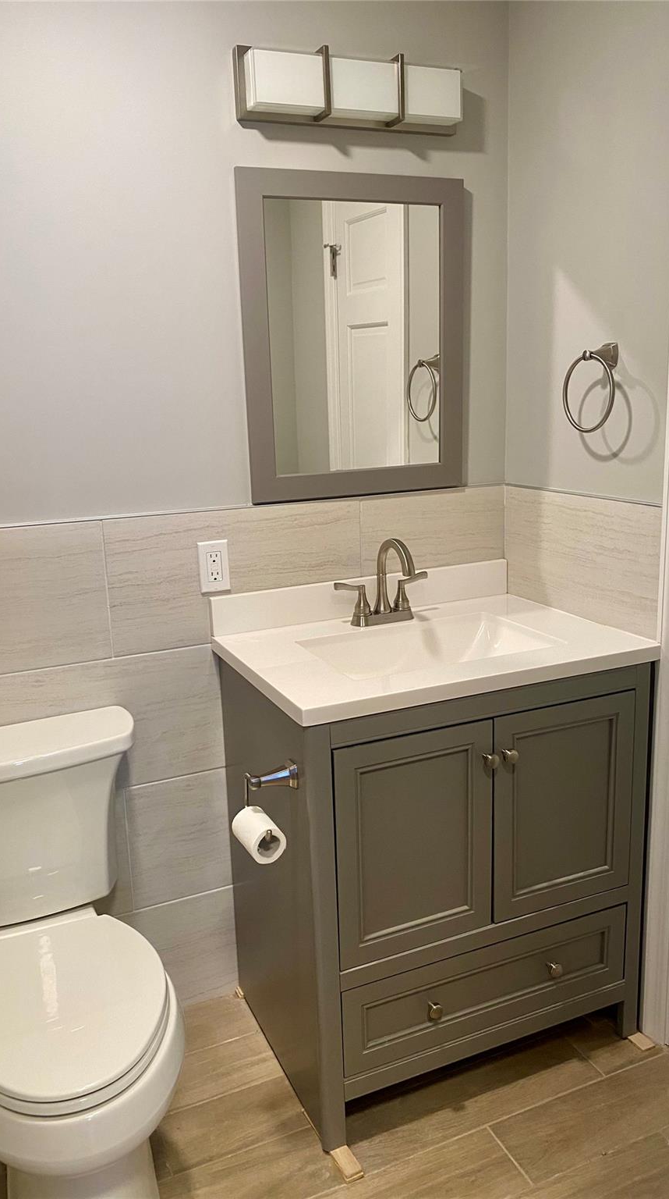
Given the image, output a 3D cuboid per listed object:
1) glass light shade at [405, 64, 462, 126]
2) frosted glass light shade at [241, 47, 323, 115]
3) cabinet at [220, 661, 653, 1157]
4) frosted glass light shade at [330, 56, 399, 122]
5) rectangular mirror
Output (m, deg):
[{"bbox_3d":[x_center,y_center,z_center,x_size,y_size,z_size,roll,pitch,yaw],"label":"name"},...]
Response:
[{"bbox_3d":[0.200,-1.089,1.955,0.148,0.100,0.052,-7,14,-23],"label":"glass light shade"},{"bbox_3d":[-0.098,-1.050,1.829,0.152,0.100,0.052,-7,14,-23],"label":"frosted glass light shade"},{"bbox_3d":[0.216,0.553,2.055,0.775,0.894,0.548,-7,14,-23],"label":"cabinet"},{"bbox_3d":[0.050,-1.056,1.873,0.156,0.097,0.074,-8,14,-23],"label":"frosted glass light shade"},{"bbox_3d":[0.052,-0.583,2.032,0.543,0.694,0.025,-8,14,-23],"label":"rectangular mirror"}]

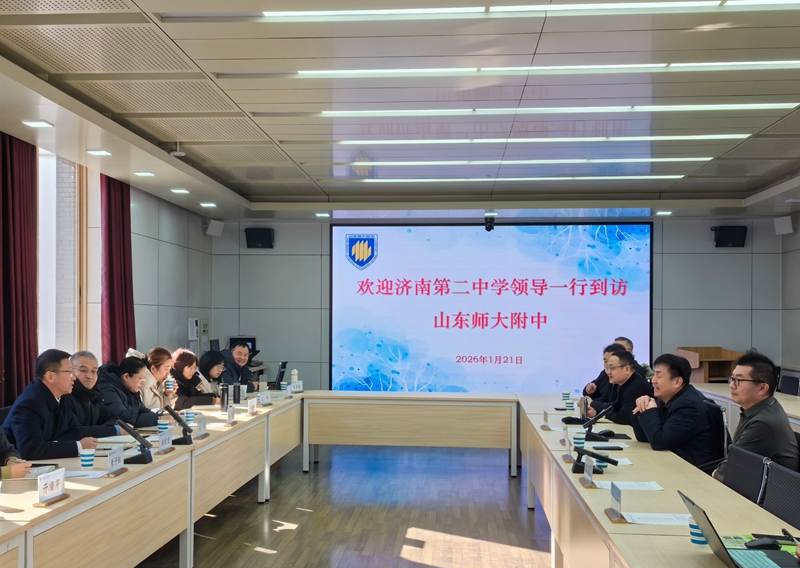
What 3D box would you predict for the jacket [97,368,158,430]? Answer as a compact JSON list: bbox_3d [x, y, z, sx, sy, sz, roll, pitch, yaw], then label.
[{"bbox_3d":[-1.957,0.940,4.729,0.580,0.710,0.550,1,-3,-10],"label":"jacket"}]

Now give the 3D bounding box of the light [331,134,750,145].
[{"bbox_3d":[1.247,-1.302,6.030,3.630,0.060,0.100,0,-3,5],"label":"light"}]

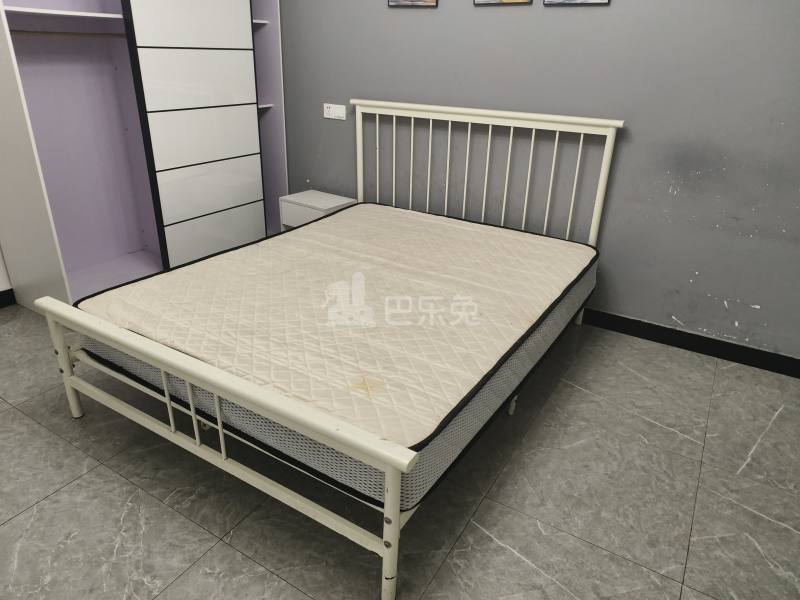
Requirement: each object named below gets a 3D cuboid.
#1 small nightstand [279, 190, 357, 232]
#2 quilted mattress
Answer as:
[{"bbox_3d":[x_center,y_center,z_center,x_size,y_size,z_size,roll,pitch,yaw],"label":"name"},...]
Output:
[{"bbox_3d":[-0.542,-0.436,3.600,0.415,0.497,0.300,18,29,32],"label":"small nightstand"},{"bbox_3d":[-0.072,-0.048,2.352,1.473,0.170,1.973,16,27,29],"label":"quilted mattress"}]

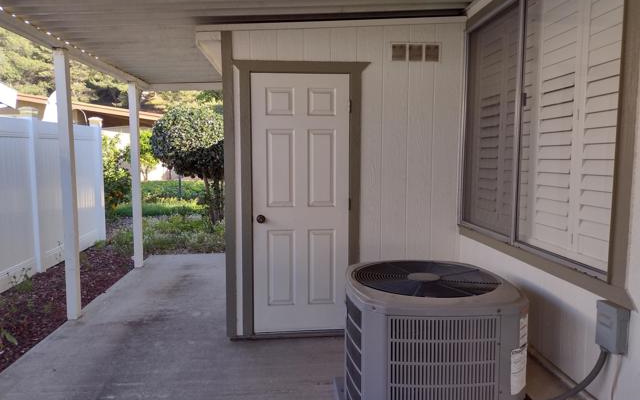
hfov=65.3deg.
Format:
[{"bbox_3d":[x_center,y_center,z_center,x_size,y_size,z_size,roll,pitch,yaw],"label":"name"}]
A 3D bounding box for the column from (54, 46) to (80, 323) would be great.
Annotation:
[{"bbox_3d":[-2.214,-0.108,4.379,0.089,2.362,0.089,0,5,-4],"label":"column"}]

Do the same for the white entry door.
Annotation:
[{"bbox_3d":[-0.148,0.045,3.922,0.752,2.027,0.045,0,5,-4],"label":"white entry door"}]

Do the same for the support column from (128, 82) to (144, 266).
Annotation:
[{"bbox_3d":[-2.381,-0.310,6.463,0.089,2.384,0.089,0,5,-4],"label":"support column"}]

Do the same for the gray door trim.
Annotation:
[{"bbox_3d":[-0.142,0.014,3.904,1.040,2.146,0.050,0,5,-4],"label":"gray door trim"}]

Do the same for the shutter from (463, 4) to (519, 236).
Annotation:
[{"bbox_3d":[1.182,-0.521,3.535,0.050,1.440,0.840,0,5,-4],"label":"shutter"}]

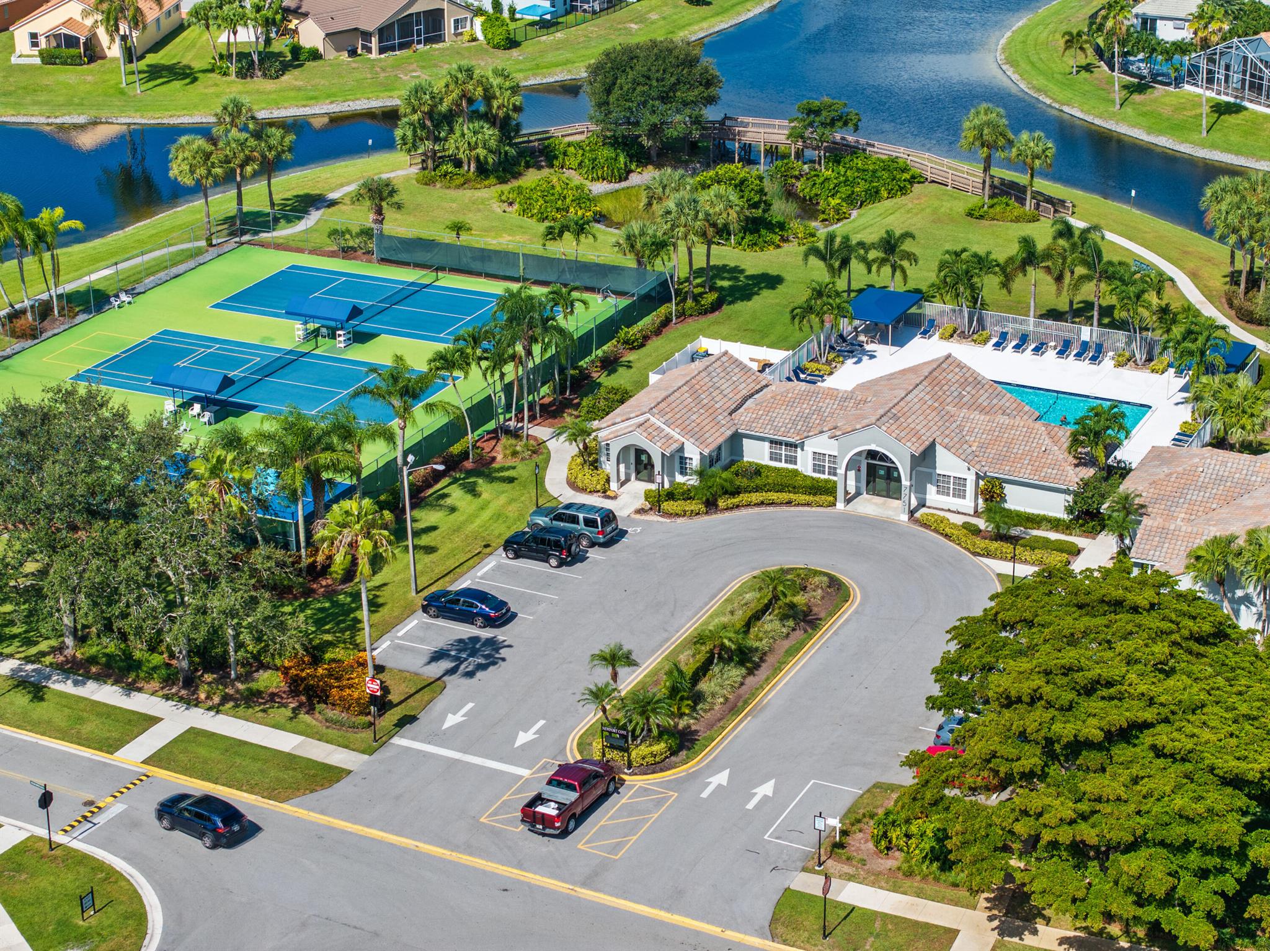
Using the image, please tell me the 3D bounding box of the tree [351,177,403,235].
[{"bbox_3d":[-19.213,-19.191,191.809,3.800,6.350,3.800,-1,22,0],"label":"tree"}]

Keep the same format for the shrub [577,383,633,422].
[{"bbox_3d":[-1.413,-4.548,160.799,2.900,1.600,3.200,10,25,24],"label":"shrub"}]

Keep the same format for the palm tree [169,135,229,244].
[{"bbox_3d":[-33.052,-21.732,195.688,4.498,8.604,4.498,-1,22,0],"label":"palm tree"}]

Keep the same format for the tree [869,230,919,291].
[{"bbox_3d":[18.041,-14.406,178.909,3.500,5.600,3.500,2,23,6],"label":"tree"}]

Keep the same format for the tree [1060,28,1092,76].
[{"bbox_3d":[41.610,-39.816,241.700,2.978,4.447,2.978,-1,22,0],"label":"tree"}]

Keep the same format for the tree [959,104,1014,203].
[{"bbox_3d":[27.371,-24.842,200.649,4.374,8.619,4.374,-1,22,0],"label":"tree"}]

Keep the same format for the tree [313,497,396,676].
[{"bbox_3d":[-13.096,6.431,121.666,4.000,11.200,4.000,-3,23,-6],"label":"tree"}]

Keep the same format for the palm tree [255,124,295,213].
[{"bbox_3d":[-28.157,-23.789,202.289,3.100,7.540,3.100,-1,22,0],"label":"palm tree"}]

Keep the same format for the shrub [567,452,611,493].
[{"bbox_3d":[-2.721,-0.174,151.939,2.600,1.240,2.900,-1,22,0],"label":"shrub"}]

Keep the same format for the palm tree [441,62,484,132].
[{"bbox_3d":[-14.011,-29.500,212.395,3.956,9.573,3.956,-1,22,0],"label":"palm tree"}]

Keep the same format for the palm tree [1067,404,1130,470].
[{"bbox_3d":[26.768,-1.666,148.725,3.716,5.508,3.716,-1,22,0],"label":"palm tree"}]

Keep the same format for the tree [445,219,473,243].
[{"bbox_3d":[-13.007,-17.218,190.337,2.050,3.640,2.050,10,25,24],"label":"tree"}]

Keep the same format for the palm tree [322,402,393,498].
[{"bbox_3d":[-15.285,-0.293,143.063,4.000,7.890,4.000,-1,22,0],"label":"palm tree"}]

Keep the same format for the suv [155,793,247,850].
[{"bbox_3d":[-19.175,14.978,113.362,4.600,1.690,1.860,16,28,34],"label":"suv"}]

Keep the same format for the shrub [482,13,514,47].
[{"bbox_3d":[-13.757,-44.586,256.715,2.922,3.560,2.922,-1,22,0],"label":"shrub"}]

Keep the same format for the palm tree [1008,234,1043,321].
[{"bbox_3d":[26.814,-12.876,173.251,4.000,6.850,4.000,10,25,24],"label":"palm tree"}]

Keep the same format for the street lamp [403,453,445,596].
[{"bbox_3d":[-10.859,2.813,134.542,2.416,8.000,0.600,10,25,24],"label":"street lamp"}]

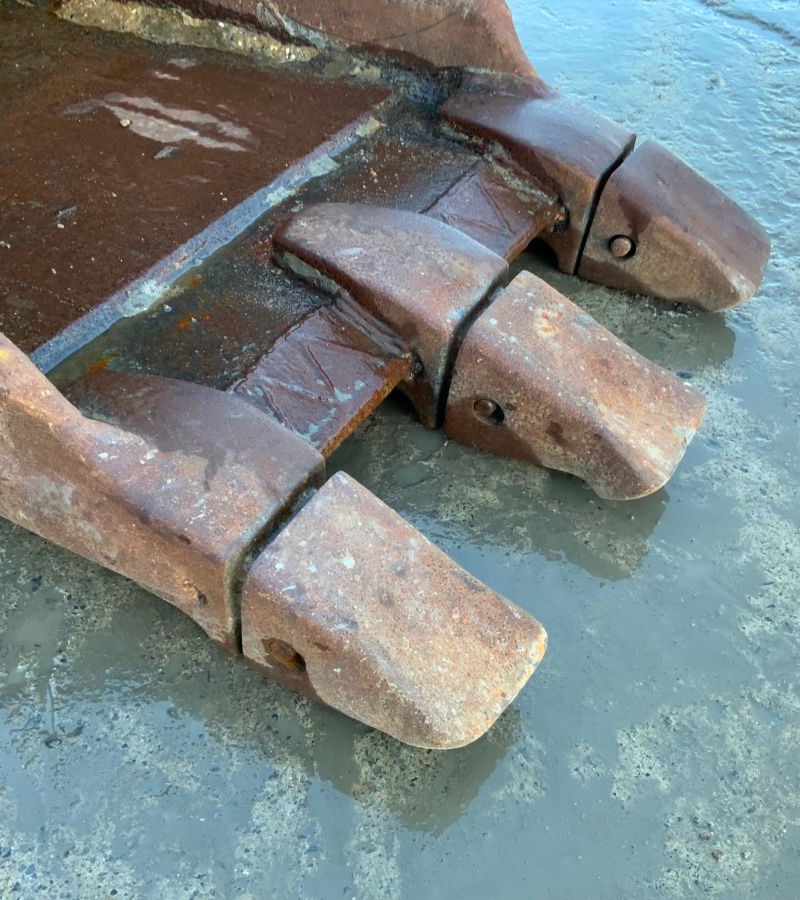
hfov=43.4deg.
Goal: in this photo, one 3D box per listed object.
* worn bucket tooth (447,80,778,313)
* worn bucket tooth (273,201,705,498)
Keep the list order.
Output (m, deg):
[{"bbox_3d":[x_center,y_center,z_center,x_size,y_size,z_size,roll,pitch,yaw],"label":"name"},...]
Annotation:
[{"bbox_3d":[0.204,-0.251,1.020,0.343,0.120,0.111,28,52,18],"label":"worn bucket tooth"},{"bbox_3d":[0.064,-0.086,0.859,0.376,0.120,0.111,28,52,18],"label":"worn bucket tooth"}]

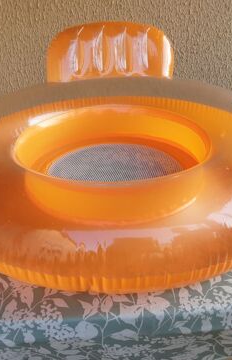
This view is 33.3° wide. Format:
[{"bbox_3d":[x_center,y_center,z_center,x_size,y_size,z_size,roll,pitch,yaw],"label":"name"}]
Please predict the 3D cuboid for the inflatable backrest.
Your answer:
[{"bbox_3d":[-0.017,-0.398,1.326,0.405,0.255,0.100,-3,18,-3],"label":"inflatable backrest"}]

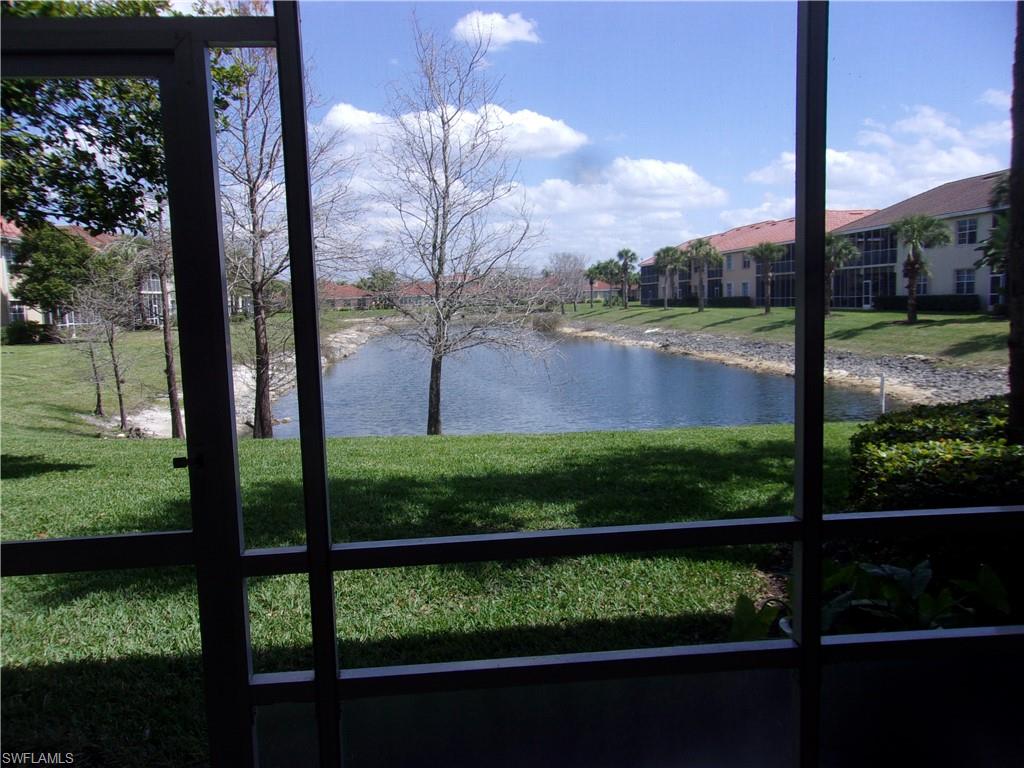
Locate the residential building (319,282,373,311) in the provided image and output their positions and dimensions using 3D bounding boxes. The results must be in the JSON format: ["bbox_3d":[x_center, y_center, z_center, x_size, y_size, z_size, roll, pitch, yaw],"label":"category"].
[{"bbox_3d":[-36.634,-19.138,174.695,12.500,6.090,11.500,-2,6,-6],"label":"residential building"}]

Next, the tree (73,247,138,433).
[{"bbox_3d":[-7.560,-0.829,14.831,1.300,3.490,1.300,-2,6,-6],"label":"tree"}]

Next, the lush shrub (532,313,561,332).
[{"bbox_3d":[3.018,-5.229,67.913,2.500,1.700,2.300,-2,6,-6],"label":"lush shrub"}]

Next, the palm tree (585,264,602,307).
[{"bbox_3d":[10.480,-12.597,102.717,2.300,5.490,2.300,-2,6,-6],"label":"palm tree"}]

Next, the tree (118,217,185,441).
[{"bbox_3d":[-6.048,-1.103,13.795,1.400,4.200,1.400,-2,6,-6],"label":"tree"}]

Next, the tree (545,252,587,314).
[{"bbox_3d":[6.337,-11.894,94.625,4.900,7.290,4.700,-2,6,-6],"label":"tree"}]

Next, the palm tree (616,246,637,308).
[{"bbox_3d":[13.280,-12.195,92.639,2.400,6.960,2.400,-2,6,-6],"label":"palm tree"}]

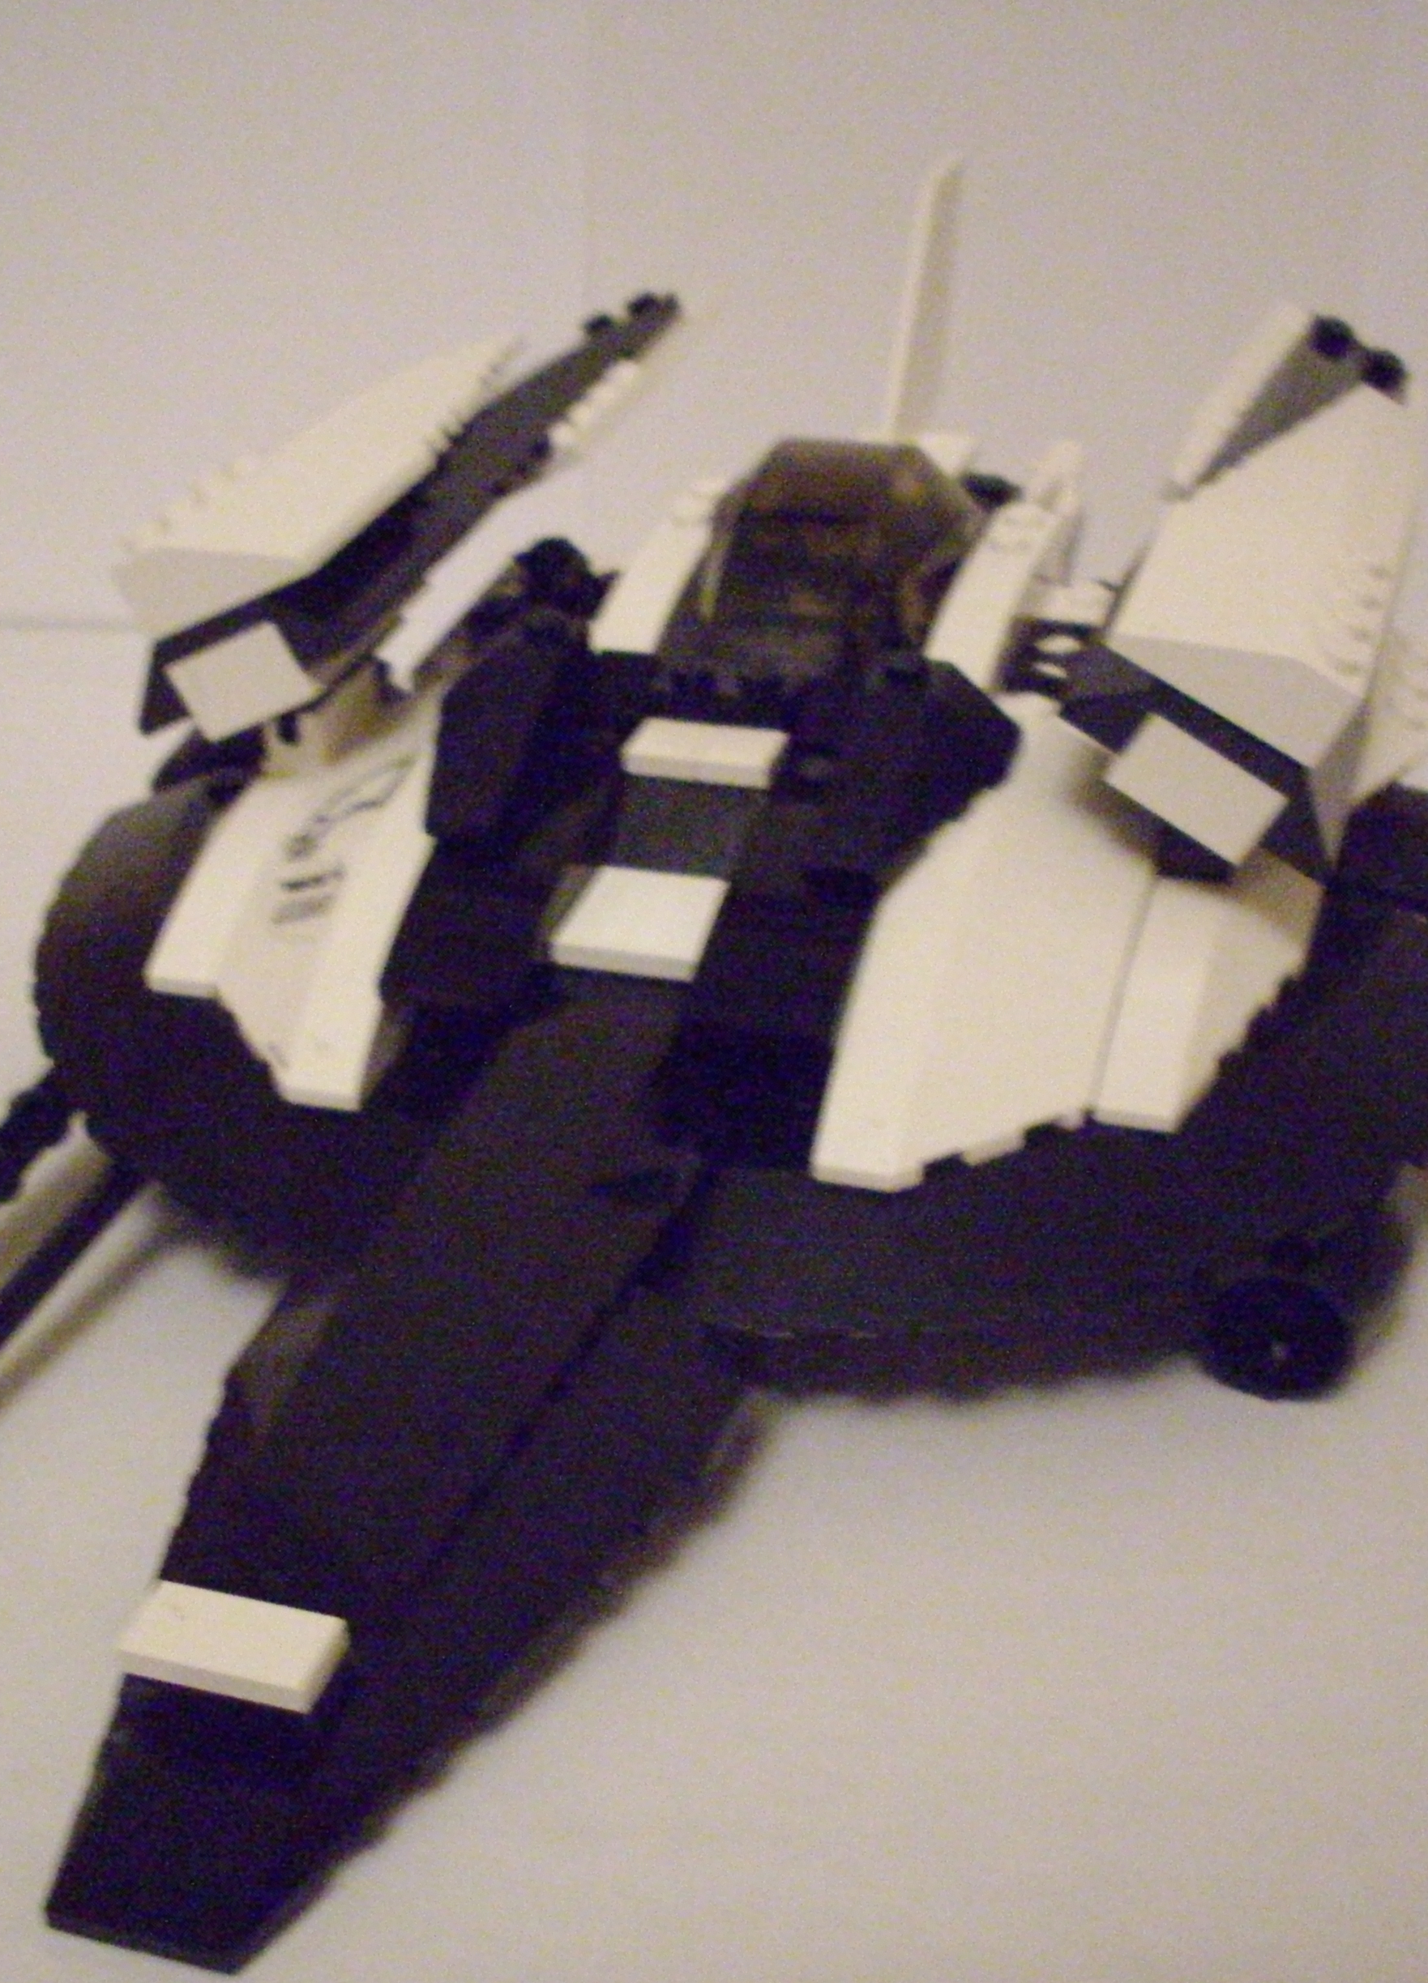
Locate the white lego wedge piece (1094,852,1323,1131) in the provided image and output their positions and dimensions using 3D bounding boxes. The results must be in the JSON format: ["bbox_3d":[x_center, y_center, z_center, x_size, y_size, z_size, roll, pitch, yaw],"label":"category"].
[{"bbox_3d":[0.054,-0.003,0.309,0.016,0.010,0.048,8,39,15],"label":"white lego wedge piece"}]

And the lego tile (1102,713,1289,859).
[{"bbox_3d":[0.051,-0.023,0.300,0.016,0.009,0.003,30,38,-1],"label":"lego tile"}]

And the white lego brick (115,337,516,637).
[{"bbox_3d":[-0.042,-0.069,0.349,0.024,0.010,0.084,-18,23,30],"label":"white lego brick"}]

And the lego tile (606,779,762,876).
[{"bbox_3d":[-0.003,-0.017,0.314,0.016,0.003,0.013,8,59,15],"label":"lego tile"}]

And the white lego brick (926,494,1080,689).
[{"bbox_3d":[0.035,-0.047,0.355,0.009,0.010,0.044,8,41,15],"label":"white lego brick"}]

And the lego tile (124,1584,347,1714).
[{"bbox_3d":[-0.038,0.052,0.223,0.016,0.003,0.008,8,35,15],"label":"lego tile"}]

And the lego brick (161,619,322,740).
[{"bbox_3d":[-0.054,-0.037,0.329,0.016,0.009,0.003,-18,25,29],"label":"lego brick"}]

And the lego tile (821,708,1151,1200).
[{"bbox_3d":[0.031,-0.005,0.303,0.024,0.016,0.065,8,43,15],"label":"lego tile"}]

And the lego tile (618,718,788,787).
[{"bbox_3d":[-0.001,-0.027,0.318,0.016,0.003,0.008,8,35,15],"label":"lego tile"}]

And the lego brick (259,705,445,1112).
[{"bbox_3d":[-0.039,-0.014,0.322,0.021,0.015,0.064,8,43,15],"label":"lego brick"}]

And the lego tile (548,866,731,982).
[{"bbox_3d":[-0.007,-0.007,0.304,0.016,0.003,0.016,8,35,15],"label":"lego tile"}]

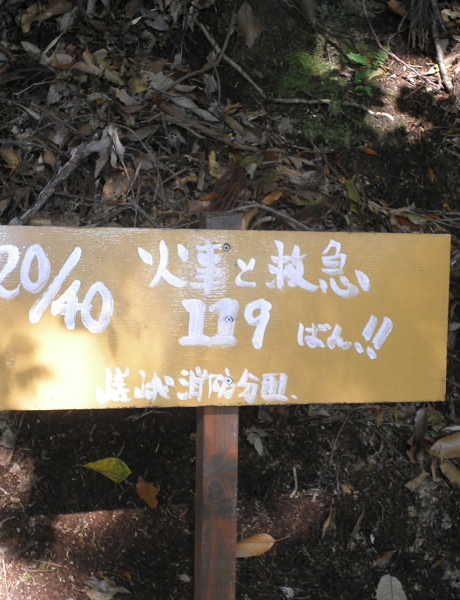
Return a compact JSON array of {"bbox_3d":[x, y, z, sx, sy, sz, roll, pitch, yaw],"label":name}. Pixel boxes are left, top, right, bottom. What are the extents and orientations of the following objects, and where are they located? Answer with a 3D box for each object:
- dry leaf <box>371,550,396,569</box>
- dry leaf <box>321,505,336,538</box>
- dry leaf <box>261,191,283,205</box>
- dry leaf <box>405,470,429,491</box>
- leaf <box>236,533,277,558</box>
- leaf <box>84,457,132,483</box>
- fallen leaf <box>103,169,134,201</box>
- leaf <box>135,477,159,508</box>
[{"bbox_3d":[0.212,0.353,1.422,0.040,0.012,0.010,-31,-23,-15],"label":"dry leaf"},{"bbox_3d":[0.135,0.307,1.435,0.012,0.051,0.010,15,-35,11],"label":"dry leaf"},{"bbox_3d":[0.076,-0.183,1.843,0.048,0.008,0.019,-31,59,-21],"label":"dry leaf"},{"bbox_3d":[0.265,0.254,1.473,0.039,0.015,0.010,-28,-24,-13],"label":"dry leaf"},{"bbox_3d":[0.028,0.353,1.482,0.086,0.027,0.015,-11,-28,-15],"label":"leaf"},{"bbox_3d":[-0.173,0.239,1.478,0.069,0.032,0.014,8,-27,4],"label":"leaf"},{"bbox_3d":[-0.186,-0.203,1.783,0.040,0.071,0.015,32,-30,11],"label":"fallen leaf"},{"bbox_3d":[-0.120,0.278,1.506,0.025,0.053,0.012,-23,-25,-21],"label":"leaf"}]

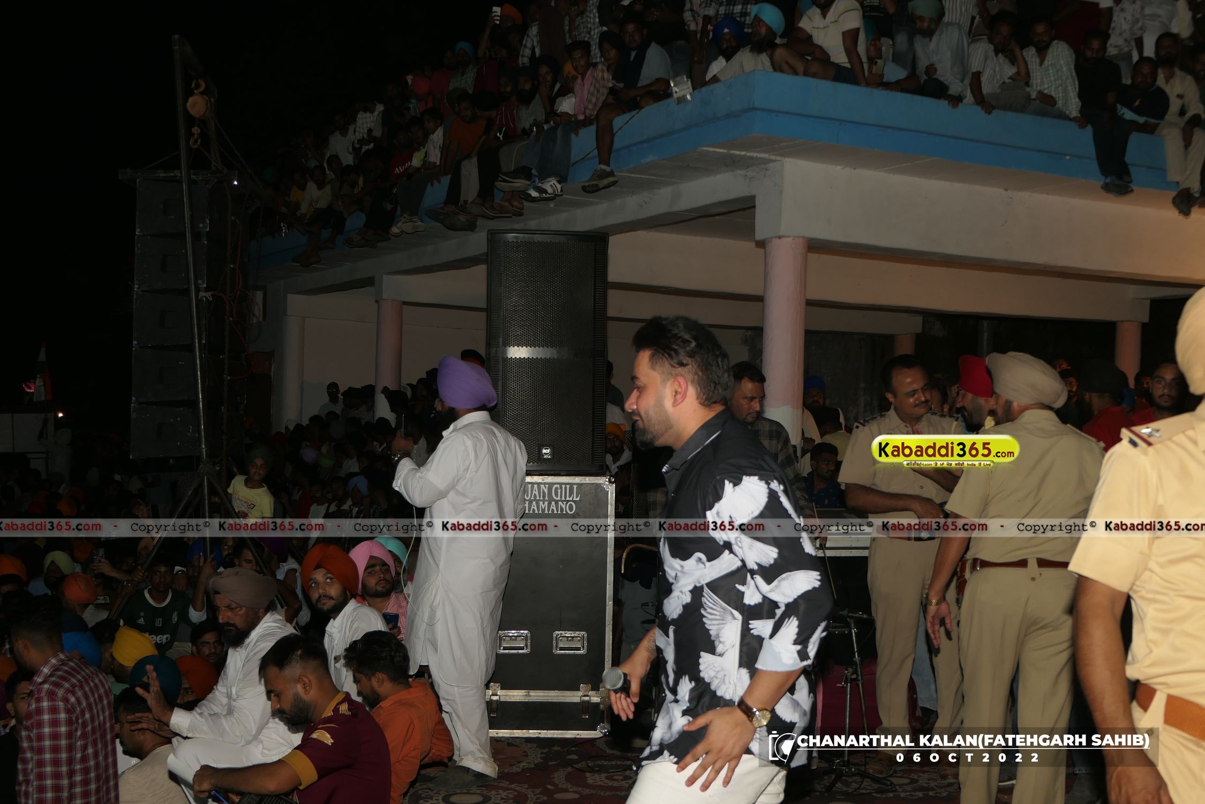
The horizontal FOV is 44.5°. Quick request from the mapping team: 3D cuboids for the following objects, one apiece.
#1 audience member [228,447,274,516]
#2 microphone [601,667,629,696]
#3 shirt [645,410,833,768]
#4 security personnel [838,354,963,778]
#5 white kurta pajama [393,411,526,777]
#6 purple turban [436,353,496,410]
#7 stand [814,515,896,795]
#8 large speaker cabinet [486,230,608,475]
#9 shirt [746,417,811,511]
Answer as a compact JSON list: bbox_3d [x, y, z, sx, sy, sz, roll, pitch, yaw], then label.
[{"bbox_3d":[-2.565,0.912,10.800,0.420,1.150,0.300,1,-1,-11],"label":"audience member"},{"bbox_3d":[0.061,0.656,3.363,0.052,0.052,0.250,0,-25,24],"label":"microphone"},{"bbox_3d":[0.289,0.395,3.150,0.390,0.750,0.460,1,0,-7],"label":"shirt"},{"bbox_3d":[1.266,0.684,6.220,0.530,1.760,0.380,2,0,-30],"label":"security personnel"},{"bbox_3d":[-0.582,0.778,6.050,0.460,1.480,0.500,1,0,30],"label":"white kurta pajama"},{"bbox_3d":[-0.554,-0.083,6.020,0.265,0.215,0.220,1,-1,31],"label":"purple turban"},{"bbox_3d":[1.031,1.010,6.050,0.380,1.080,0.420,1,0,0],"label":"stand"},{"bbox_3d":[-0.276,-0.230,7.240,0.570,1.140,0.580,1,-1,-3],"label":"large speaker cabinet"},{"bbox_3d":[0.527,0.384,6.000,0.620,0.680,0.360,1,-1,-9],"label":"shirt"}]

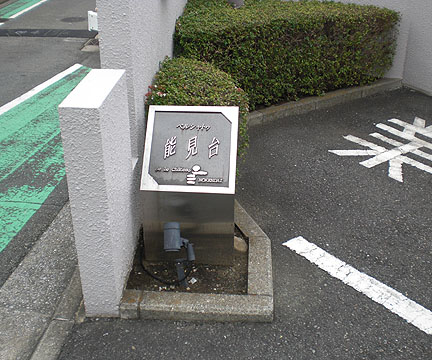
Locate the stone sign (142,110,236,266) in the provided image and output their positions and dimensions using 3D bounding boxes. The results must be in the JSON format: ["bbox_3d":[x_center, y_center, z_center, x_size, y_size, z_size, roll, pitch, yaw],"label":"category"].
[{"bbox_3d":[-0.118,0.025,2.644,0.450,0.740,0.370,2,27,3],"label":"stone sign"}]

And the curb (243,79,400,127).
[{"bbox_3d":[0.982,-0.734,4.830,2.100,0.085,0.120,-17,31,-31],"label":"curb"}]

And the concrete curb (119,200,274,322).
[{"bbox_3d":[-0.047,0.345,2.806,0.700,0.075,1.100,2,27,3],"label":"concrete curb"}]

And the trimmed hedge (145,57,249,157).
[{"bbox_3d":[-0.108,-0.307,3.337,0.620,0.700,1.100,1,27,1],"label":"trimmed hedge"}]

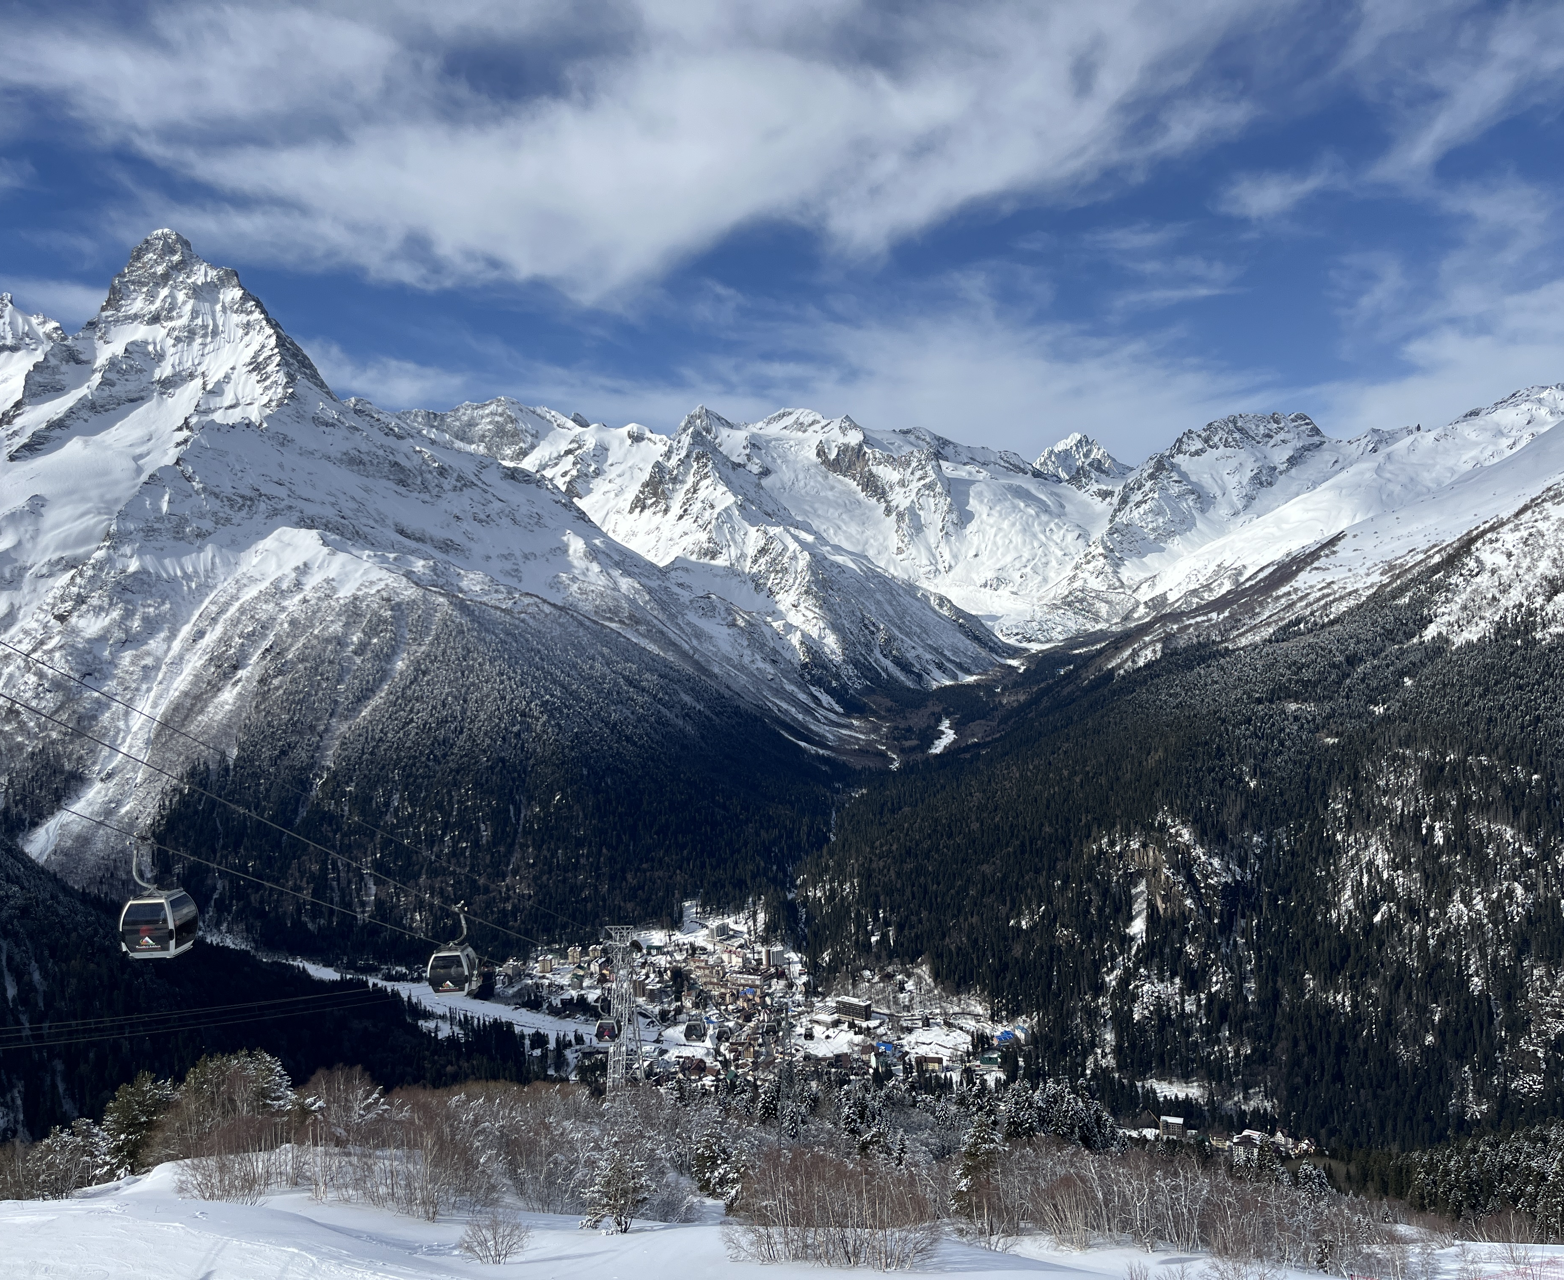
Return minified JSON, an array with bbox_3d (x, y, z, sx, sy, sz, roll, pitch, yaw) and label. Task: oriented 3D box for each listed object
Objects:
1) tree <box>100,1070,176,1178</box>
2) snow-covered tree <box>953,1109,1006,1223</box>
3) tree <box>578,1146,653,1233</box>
[{"bbox_3d":[-27.603,20.767,55.000,3.318,4.634,3.152,0,3,0],"label":"tree"},{"bbox_3d":[8.285,22.243,54.000,2.359,4.887,2.241,0,3,0],"label":"snow-covered tree"},{"bbox_3d":[-5.933,19.737,46.000,2.823,3.158,2.682,0,3,0],"label":"tree"}]

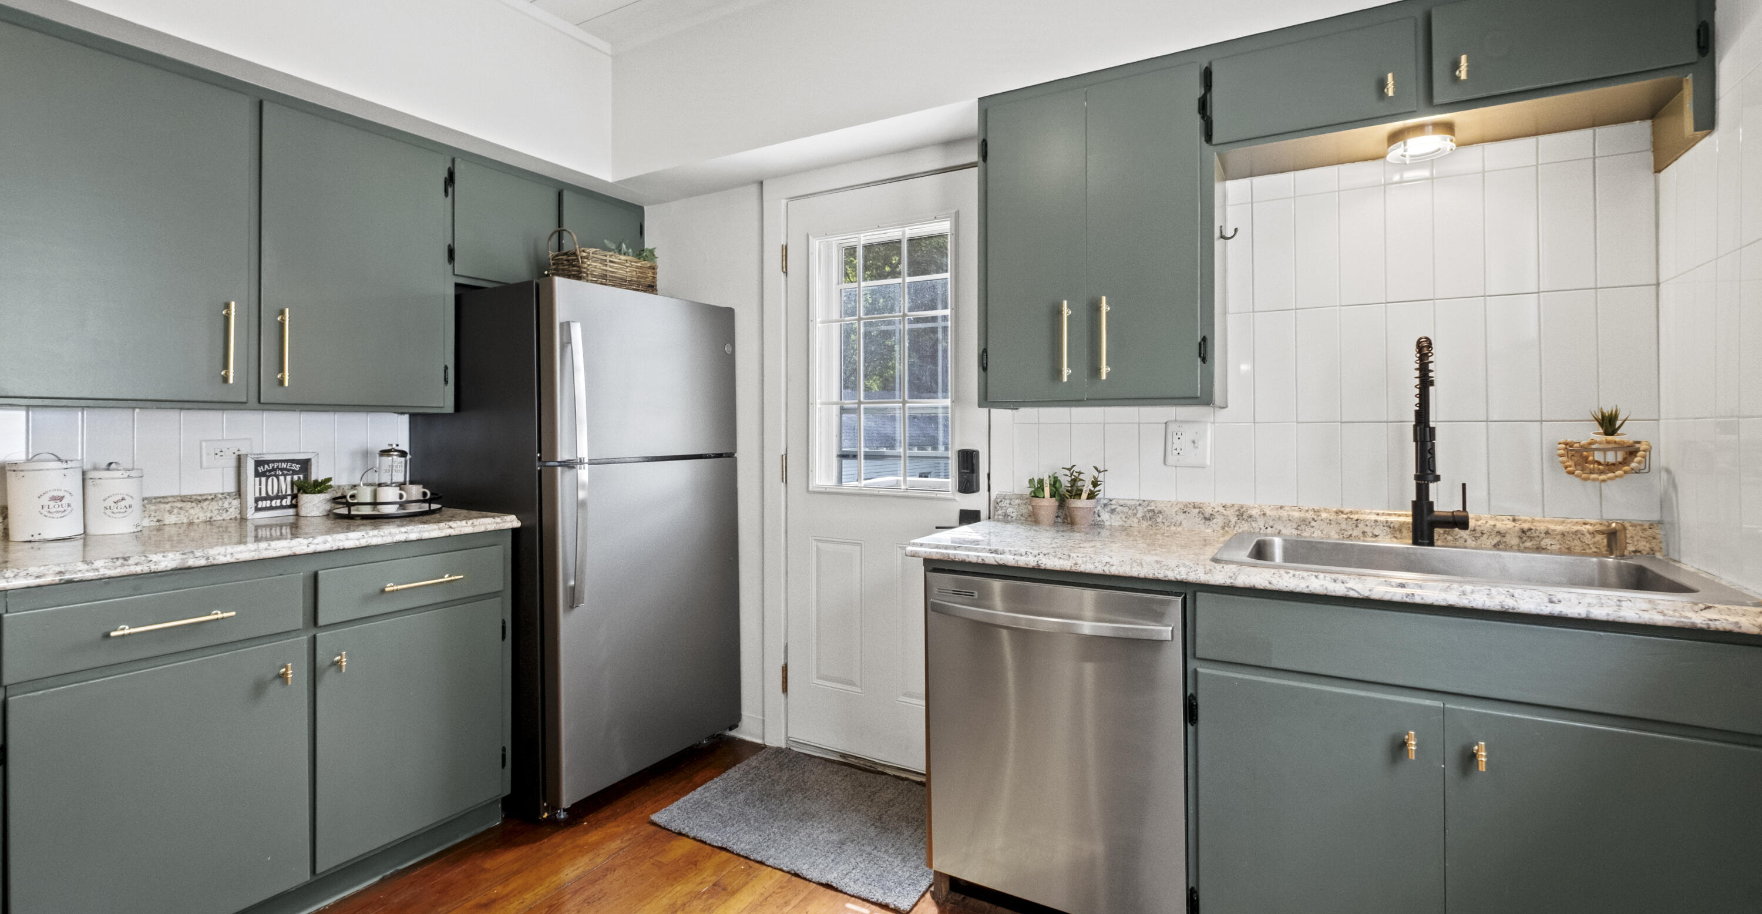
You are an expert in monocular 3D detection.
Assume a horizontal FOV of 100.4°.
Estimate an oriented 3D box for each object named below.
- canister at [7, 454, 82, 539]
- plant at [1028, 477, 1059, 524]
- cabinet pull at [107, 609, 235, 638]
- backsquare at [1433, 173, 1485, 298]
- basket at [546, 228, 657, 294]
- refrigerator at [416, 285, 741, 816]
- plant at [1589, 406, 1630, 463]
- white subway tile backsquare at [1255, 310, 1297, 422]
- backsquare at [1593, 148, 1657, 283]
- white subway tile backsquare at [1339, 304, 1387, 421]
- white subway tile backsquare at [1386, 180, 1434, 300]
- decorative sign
[{"bbox_3d":[-2.143,0.100,1.885,0.130,0.217,0.130,1,1,31],"label":"canister"},{"bbox_3d":[0.487,0.130,2.182,0.097,0.146,0.090,0,1,29],"label":"plant"},{"bbox_3d":[-1.544,0.363,1.604,0.036,0.014,0.204,1,1,28],"label":"cabinet pull"},{"bbox_3d":[1.415,-0.538,1.794,0.100,0.300,0.010,0,1,29],"label":"backsquare"},{"bbox_3d":[-0.985,-0.665,2.625,0.190,0.200,0.340,0,1,30],"label":"basket"},{"bbox_3d":[-1.118,0.274,2.787,0.870,1.690,0.790,0,1,30],"label":"refrigerator"},{"bbox_3d":[1.640,-0.049,1.653,0.064,0.132,0.064,1,1,28],"label":"plant"},{"bbox_3d":[1.074,-0.245,1.997,0.100,0.304,0.010,0,1,30],"label":"white subway tile backsquare"},{"bbox_3d":[1.726,-0.547,1.703,0.102,0.305,0.010,0,1,28],"label":"backsquare"},{"bbox_3d":[1.278,-0.246,1.945,0.102,0.305,0.010,0,1,28],"label":"white subway tile backsquare"},{"bbox_3d":[1.350,-0.549,1.875,0.101,0.304,0.010,1,1,28],"label":"white subway tile backsquare"},{"bbox_3d":[-1.914,0.089,2.344,0.040,0.195,0.182,0,1,30],"label":"decorative sign"}]

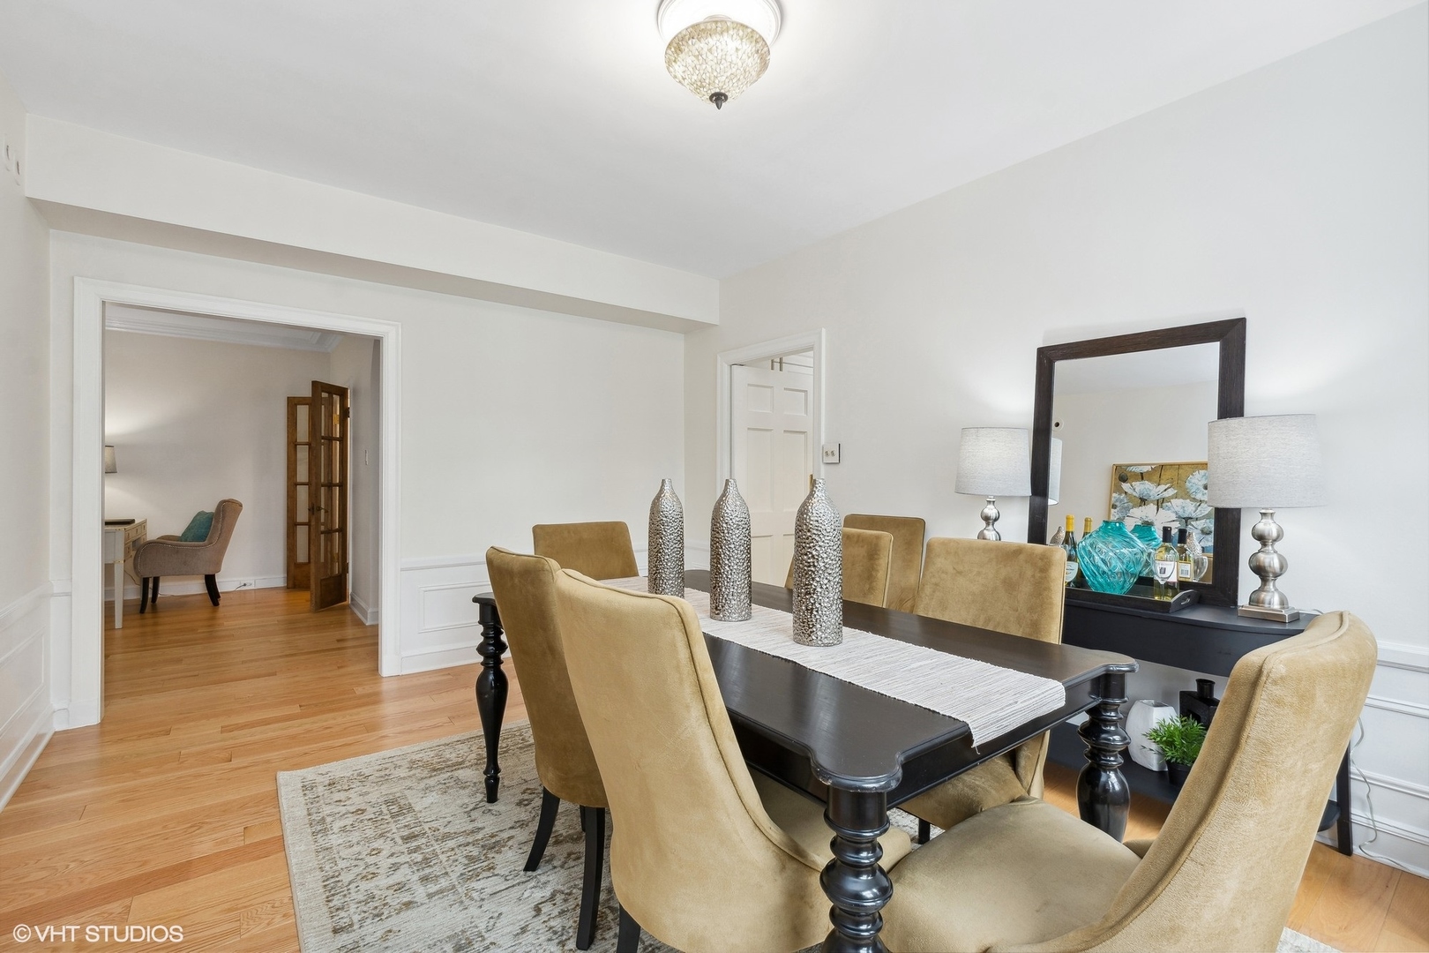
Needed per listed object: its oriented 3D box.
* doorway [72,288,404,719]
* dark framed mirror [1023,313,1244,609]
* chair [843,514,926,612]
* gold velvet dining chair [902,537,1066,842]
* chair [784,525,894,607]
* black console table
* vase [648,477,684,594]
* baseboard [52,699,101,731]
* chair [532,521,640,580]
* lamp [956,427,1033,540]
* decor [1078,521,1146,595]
[{"bbox_3d":[-2.497,0.134,3.253,1.385,2.125,0.160,0,0,-35],"label":"doorway"},{"bbox_3d":[1.647,-0.048,2.382,0.030,1.048,0.704,7,-4,-40],"label":"dark framed mirror"},{"bbox_3d":[0.687,0.712,2.991,0.650,0.990,0.510,0,0,-36],"label":"chair"},{"bbox_3d":[0.757,0.719,1.807,0.620,1.000,0.480,0,0,-44],"label":"gold velvet dining chair"},{"bbox_3d":[0.342,0.698,2.334,0.650,0.995,0.510,0,0,-36],"label":"chair"},{"bbox_3d":[1.495,0.832,2.292,0.420,0.747,1.290,0,0,-36],"label":"black console table"},{"bbox_3d":[-0.186,0.226,2.271,0.138,0.443,0.138,0,0,0],"label":"vase"},{"bbox_3d":[-3.021,1.132,2.819,0.165,0.120,0.025,0,0,-35],"label":"baseboard"},{"bbox_3d":[-0.463,0.709,2.483,0.480,1.000,0.620,0,0,-40],"label":"chair"},{"bbox_3d":[1.251,0.127,2.693,0.310,0.675,0.310,0,0,-40],"label":"lamp"},{"bbox_3d":[1.494,0.306,2.240,0.215,0.280,0.215,0,0,-36],"label":"decor"}]

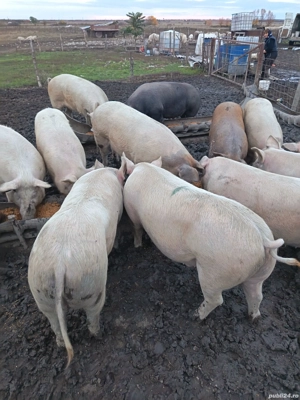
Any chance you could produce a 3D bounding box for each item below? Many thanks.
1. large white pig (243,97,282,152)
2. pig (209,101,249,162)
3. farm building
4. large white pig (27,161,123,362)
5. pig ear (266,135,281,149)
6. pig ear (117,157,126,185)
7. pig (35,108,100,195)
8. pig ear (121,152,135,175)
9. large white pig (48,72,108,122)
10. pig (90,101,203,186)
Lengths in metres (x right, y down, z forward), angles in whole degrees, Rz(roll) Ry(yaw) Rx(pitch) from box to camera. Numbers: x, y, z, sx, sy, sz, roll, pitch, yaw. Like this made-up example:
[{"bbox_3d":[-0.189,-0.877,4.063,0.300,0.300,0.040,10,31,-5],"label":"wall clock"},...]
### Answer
[{"bbox_3d":[1.225,-0.624,3.154,0.420,0.750,1.366,7,34,11],"label":"large white pig"},{"bbox_3d":[0.885,-0.582,3.109,0.420,0.730,1.366,5,33,7],"label":"pig"},{"bbox_3d":[-5.646,-19.061,31.000,4.000,1.700,2.300,-3,33,-5],"label":"farm building"},{"bbox_3d":[-0.353,0.187,1.898,0.410,0.760,1.383,2,33,3],"label":"large white pig"},{"bbox_3d":[1.158,-0.549,2.600,0.080,0.140,0.130,-29,43,-36],"label":"pig ear"},{"bbox_3d":[-0.226,-0.234,2.200,0.100,0.200,0.100,3,33,5],"label":"pig ear"},{"bbox_3d":[-0.880,-0.425,2.866,0.420,0.730,1.250,-12,35,-17],"label":"pig"},{"bbox_3d":[-0.179,-0.290,2.200,0.120,0.170,0.090,-18,37,-25],"label":"pig ear"},{"bbox_3d":[-1.255,-1.712,4.821,0.420,0.760,1.302,-22,39,-30],"label":"large white pig"},{"bbox_3d":[-0.090,-0.554,3.020,1.359,0.780,0.420,21,38,28],"label":"pig"}]

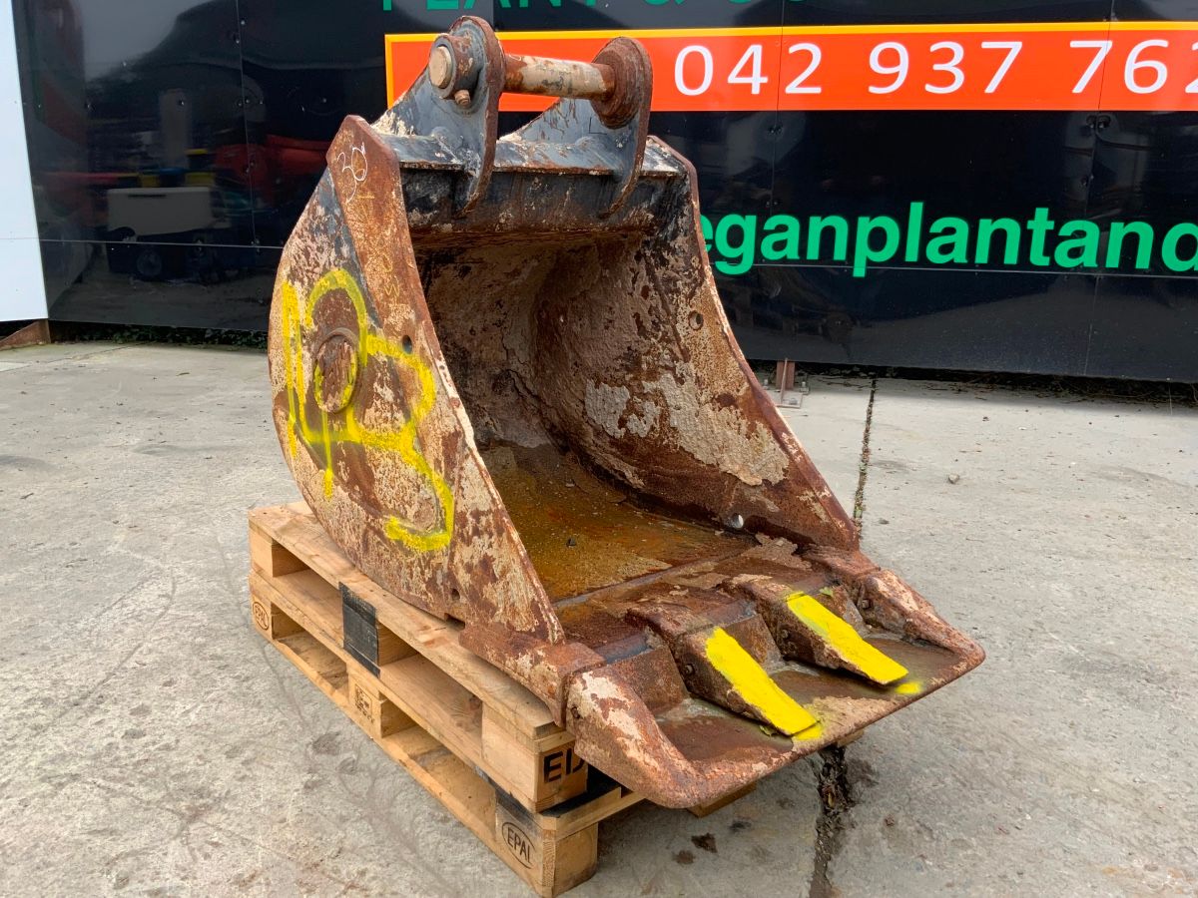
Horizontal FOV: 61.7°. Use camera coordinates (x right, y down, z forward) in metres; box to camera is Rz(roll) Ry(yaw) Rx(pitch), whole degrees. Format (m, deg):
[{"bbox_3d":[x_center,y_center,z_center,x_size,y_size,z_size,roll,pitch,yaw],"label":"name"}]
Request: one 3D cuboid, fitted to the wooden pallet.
[{"bbox_3d":[-0.153,0.365,2.215,0.812,0.287,1.222,-11,20,-38],"label":"wooden pallet"}]

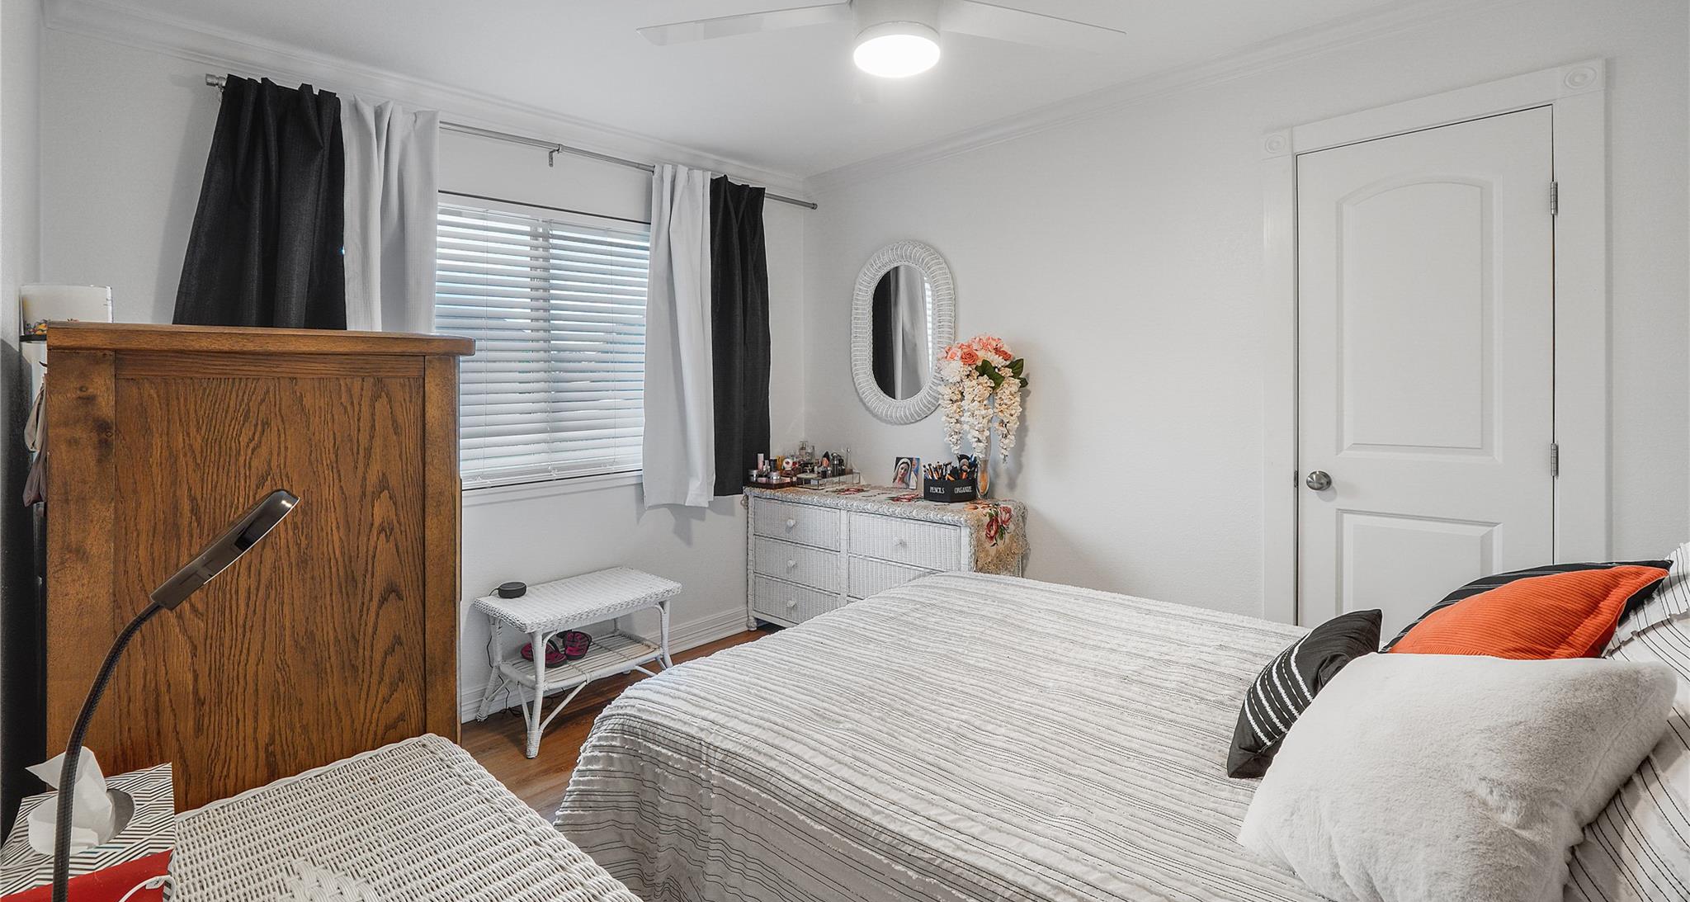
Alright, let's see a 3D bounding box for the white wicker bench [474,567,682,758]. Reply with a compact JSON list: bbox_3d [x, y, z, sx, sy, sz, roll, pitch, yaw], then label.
[{"bbox_3d":[-1.072,0.816,2.865,0.470,0.470,0.650,2,4,44],"label":"white wicker bench"}]

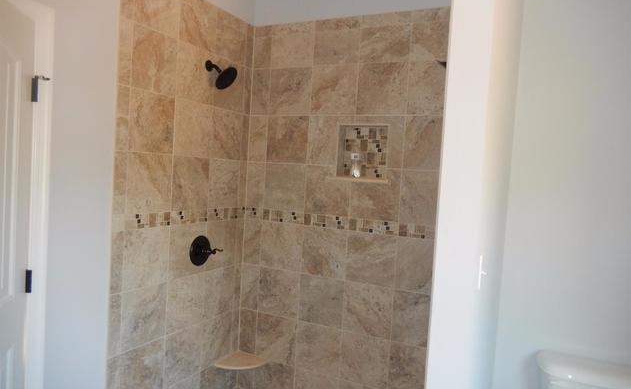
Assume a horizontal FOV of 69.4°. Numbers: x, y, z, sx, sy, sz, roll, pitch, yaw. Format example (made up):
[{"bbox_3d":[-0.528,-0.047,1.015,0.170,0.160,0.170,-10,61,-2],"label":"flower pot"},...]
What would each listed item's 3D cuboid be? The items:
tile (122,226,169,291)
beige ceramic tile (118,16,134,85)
[{"bbox_3d":[-0.866,0.325,2.345,0.010,0.302,0.302,5,3,26],"label":"tile"},{"bbox_3d":[-0.894,-0.666,2.141,0.010,0.302,0.084,5,3,27],"label":"beige ceramic tile"}]

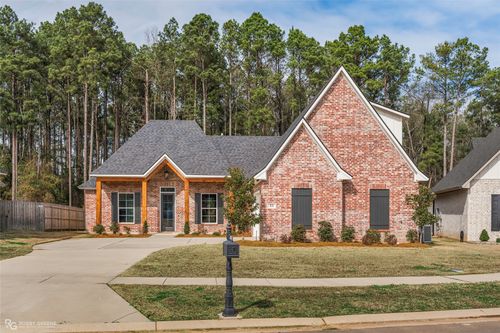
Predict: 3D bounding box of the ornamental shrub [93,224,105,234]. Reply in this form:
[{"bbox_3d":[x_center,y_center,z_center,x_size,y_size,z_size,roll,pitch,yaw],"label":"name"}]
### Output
[{"bbox_3d":[-8.266,3.449,26.600,0.660,0.550,0.660,0,-1,-3],"label":"ornamental shrub"}]

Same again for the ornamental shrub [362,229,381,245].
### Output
[{"bbox_3d":[5.649,3.288,22.500,0.880,0.740,0.880,0,-1,-3],"label":"ornamental shrub"}]

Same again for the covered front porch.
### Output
[{"bbox_3d":[-5.107,1.698,28.200,7.920,4.410,2.300,0,-1,-3],"label":"covered front porch"}]

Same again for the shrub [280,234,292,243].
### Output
[{"bbox_3d":[1.668,3.312,22.200,0.550,0.410,0.500,0,-1,-3],"label":"shrub"}]

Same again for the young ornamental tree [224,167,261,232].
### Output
[{"bbox_3d":[-0.415,1.833,26.000,2.010,3.670,1.900,0,-1,-3],"label":"young ornamental tree"}]

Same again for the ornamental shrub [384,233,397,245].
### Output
[{"bbox_3d":[6.558,3.360,22.600,0.600,0.580,0.600,0,-1,-3],"label":"ornamental shrub"}]

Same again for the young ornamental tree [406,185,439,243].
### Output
[{"bbox_3d":[8.141,2.229,22.800,1.600,2.770,1.500,0,-1,-3],"label":"young ornamental tree"}]

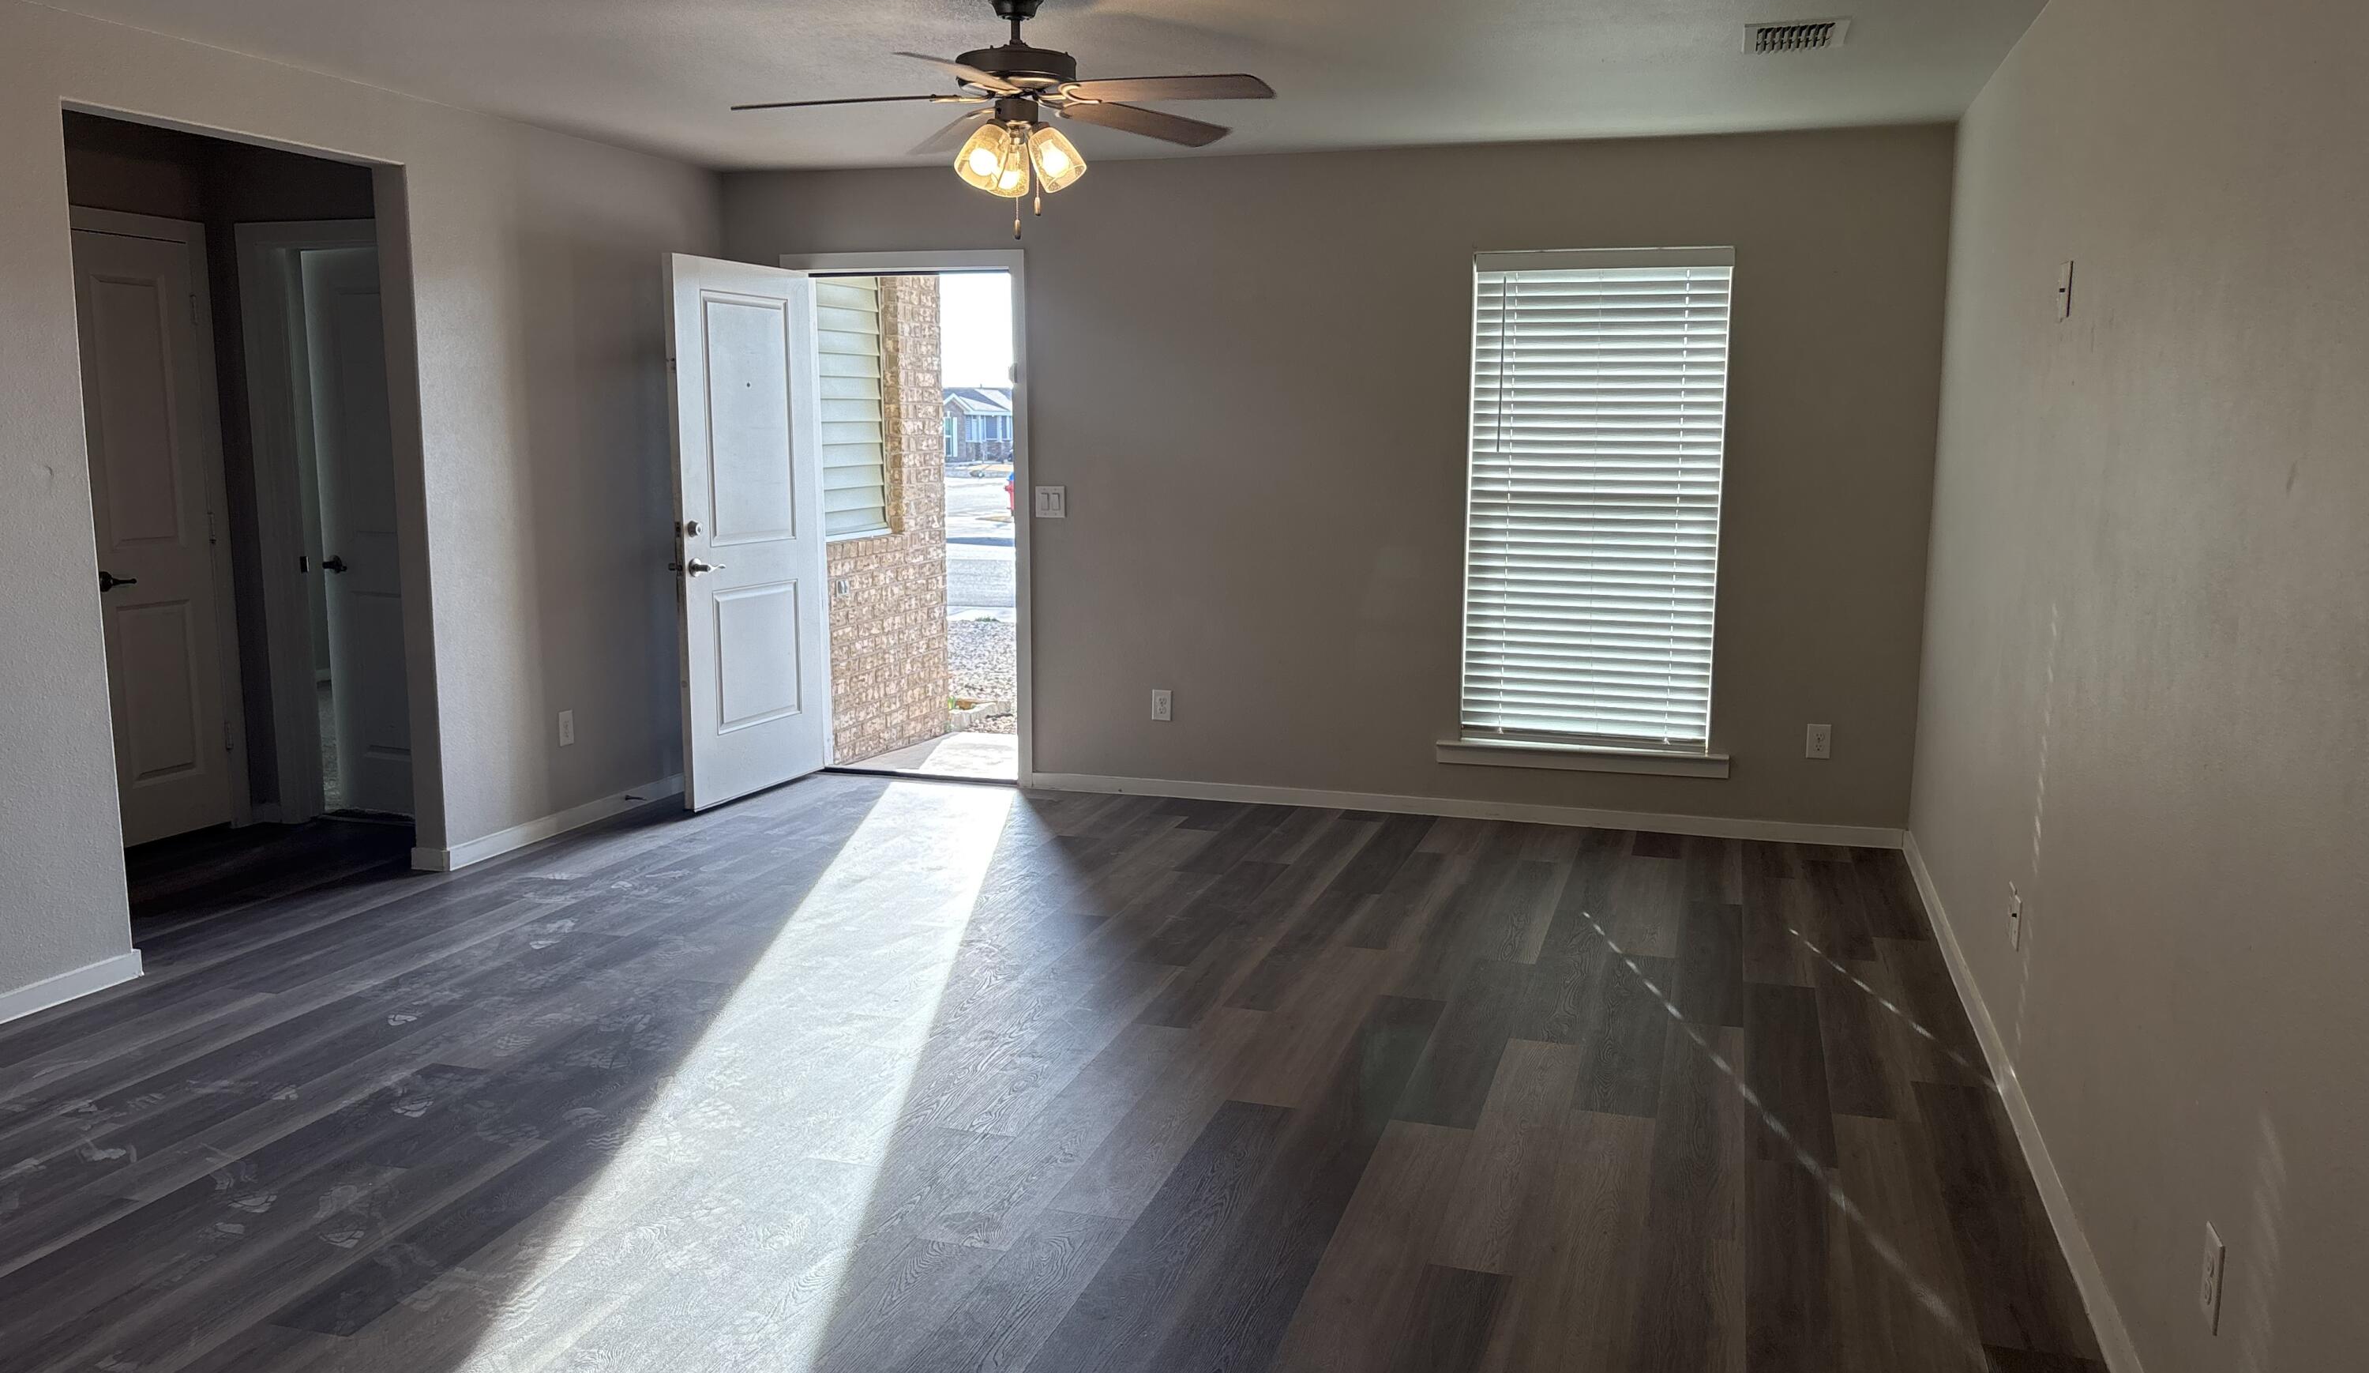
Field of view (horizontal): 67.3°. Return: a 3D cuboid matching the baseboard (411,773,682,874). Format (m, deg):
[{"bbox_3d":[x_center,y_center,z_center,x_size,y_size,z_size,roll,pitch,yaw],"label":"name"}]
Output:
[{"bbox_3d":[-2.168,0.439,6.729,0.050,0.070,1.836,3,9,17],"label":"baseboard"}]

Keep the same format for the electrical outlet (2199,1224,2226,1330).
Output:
[{"bbox_3d":[1.318,0.761,2.282,0.012,0.122,0.076,3,9,17],"label":"electrical outlet"}]

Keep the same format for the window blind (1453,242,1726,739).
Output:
[{"bbox_3d":[1.470,-0.656,6.409,0.890,1.790,0.065,3,9,17],"label":"window blind"}]

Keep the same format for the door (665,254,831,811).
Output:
[{"bbox_3d":[-1.690,-0.598,6.924,0.050,2.030,0.914,3,9,19],"label":"door"}]

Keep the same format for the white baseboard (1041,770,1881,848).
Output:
[{"bbox_3d":[0.955,0.460,6.721,3.312,0.068,0.025,3,9,17],"label":"white baseboard"}]

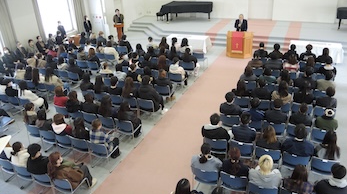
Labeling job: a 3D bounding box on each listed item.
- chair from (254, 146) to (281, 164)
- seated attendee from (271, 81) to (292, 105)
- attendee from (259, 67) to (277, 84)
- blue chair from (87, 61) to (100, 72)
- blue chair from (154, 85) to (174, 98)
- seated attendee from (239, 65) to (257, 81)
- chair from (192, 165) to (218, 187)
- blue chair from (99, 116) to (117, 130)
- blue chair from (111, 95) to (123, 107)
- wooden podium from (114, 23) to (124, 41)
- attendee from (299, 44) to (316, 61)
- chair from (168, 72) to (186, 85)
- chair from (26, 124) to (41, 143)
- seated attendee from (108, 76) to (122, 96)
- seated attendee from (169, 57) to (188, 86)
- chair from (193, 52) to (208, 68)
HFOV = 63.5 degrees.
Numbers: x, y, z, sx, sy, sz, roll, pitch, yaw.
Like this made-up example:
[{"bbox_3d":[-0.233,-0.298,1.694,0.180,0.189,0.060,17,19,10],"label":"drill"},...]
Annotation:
[{"bbox_3d":[1.953,1.246,5.752,0.510,0.770,0.550,8,30,24],"label":"chair"},{"bbox_3d":[2.971,0.111,7.768,0.520,1.300,0.740,8,29,22],"label":"seated attendee"},{"bbox_3d":[2.832,-0.430,8.430,0.490,1.240,0.740,9,30,23],"label":"attendee"},{"bbox_3d":[-3.111,-1.130,11.621,0.520,0.780,0.520,8,29,24],"label":"blue chair"},{"bbox_3d":[-0.235,-0.118,8.738,0.485,0.765,0.490,9,30,23],"label":"blue chair"},{"bbox_3d":[2.395,-0.476,9.041,0.500,1.250,0.740,8,29,22],"label":"seated attendee"},{"bbox_3d":[0.685,1.620,5.604,0.520,0.780,0.520,8,29,24],"label":"chair"},{"bbox_3d":[-1.558,0.714,7.300,0.485,0.765,0.490,9,30,23],"label":"blue chair"},{"bbox_3d":[-1.590,0.188,8.838,0.515,0.775,0.525,9,29,23],"label":"blue chair"},{"bbox_3d":[-3.298,-3.901,17.046,0.580,1.020,0.460,-13,28,-18],"label":"wooden podium"},{"bbox_3d":[4.548,-1.217,9.553,0.500,1.290,0.740,8,30,24],"label":"attendee"},{"bbox_3d":[0.180,-0.598,10.214,0.515,0.775,0.525,9,29,23],"label":"chair"},{"bbox_3d":[-3.421,1.005,7.409,0.515,0.775,0.525,9,29,23],"label":"chair"},{"bbox_3d":[-1.527,-0.129,8.376,0.490,1.270,0.740,9,30,23],"label":"seated attendee"},{"bbox_3d":[0.221,-0.871,10.085,0.520,1.250,0.780,8,29,24],"label":"seated attendee"},{"bbox_3d":[1.079,-1.463,11.171,0.485,0.765,0.490,9,30,23],"label":"chair"}]

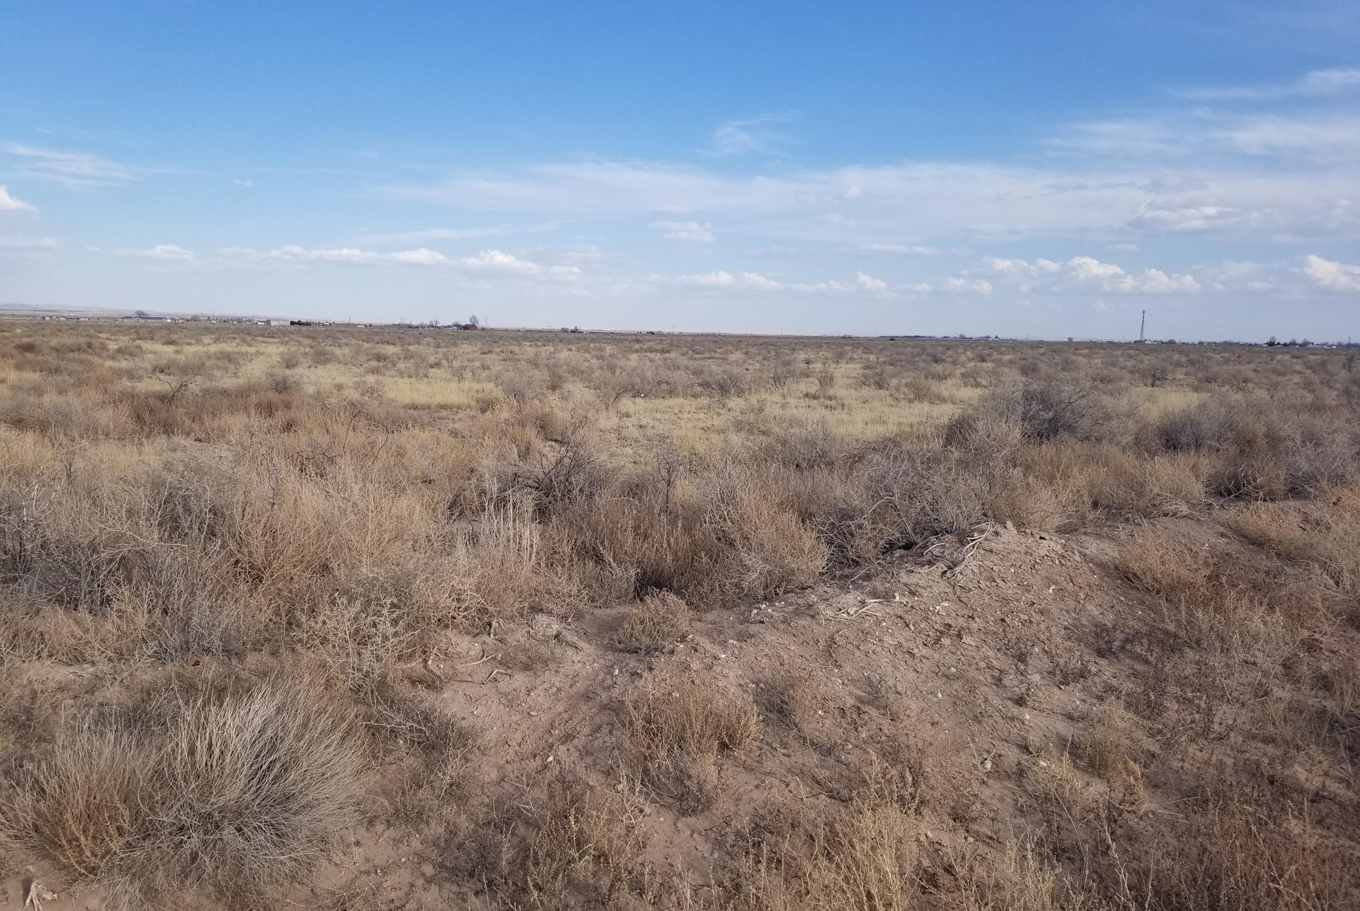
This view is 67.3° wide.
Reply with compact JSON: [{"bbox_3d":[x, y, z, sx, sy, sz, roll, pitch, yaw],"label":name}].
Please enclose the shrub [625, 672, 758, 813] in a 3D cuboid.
[{"bbox_3d":[0.036,0.949,3.400,0.433,0.409,0.381,1,7,0],"label":"shrub"}]

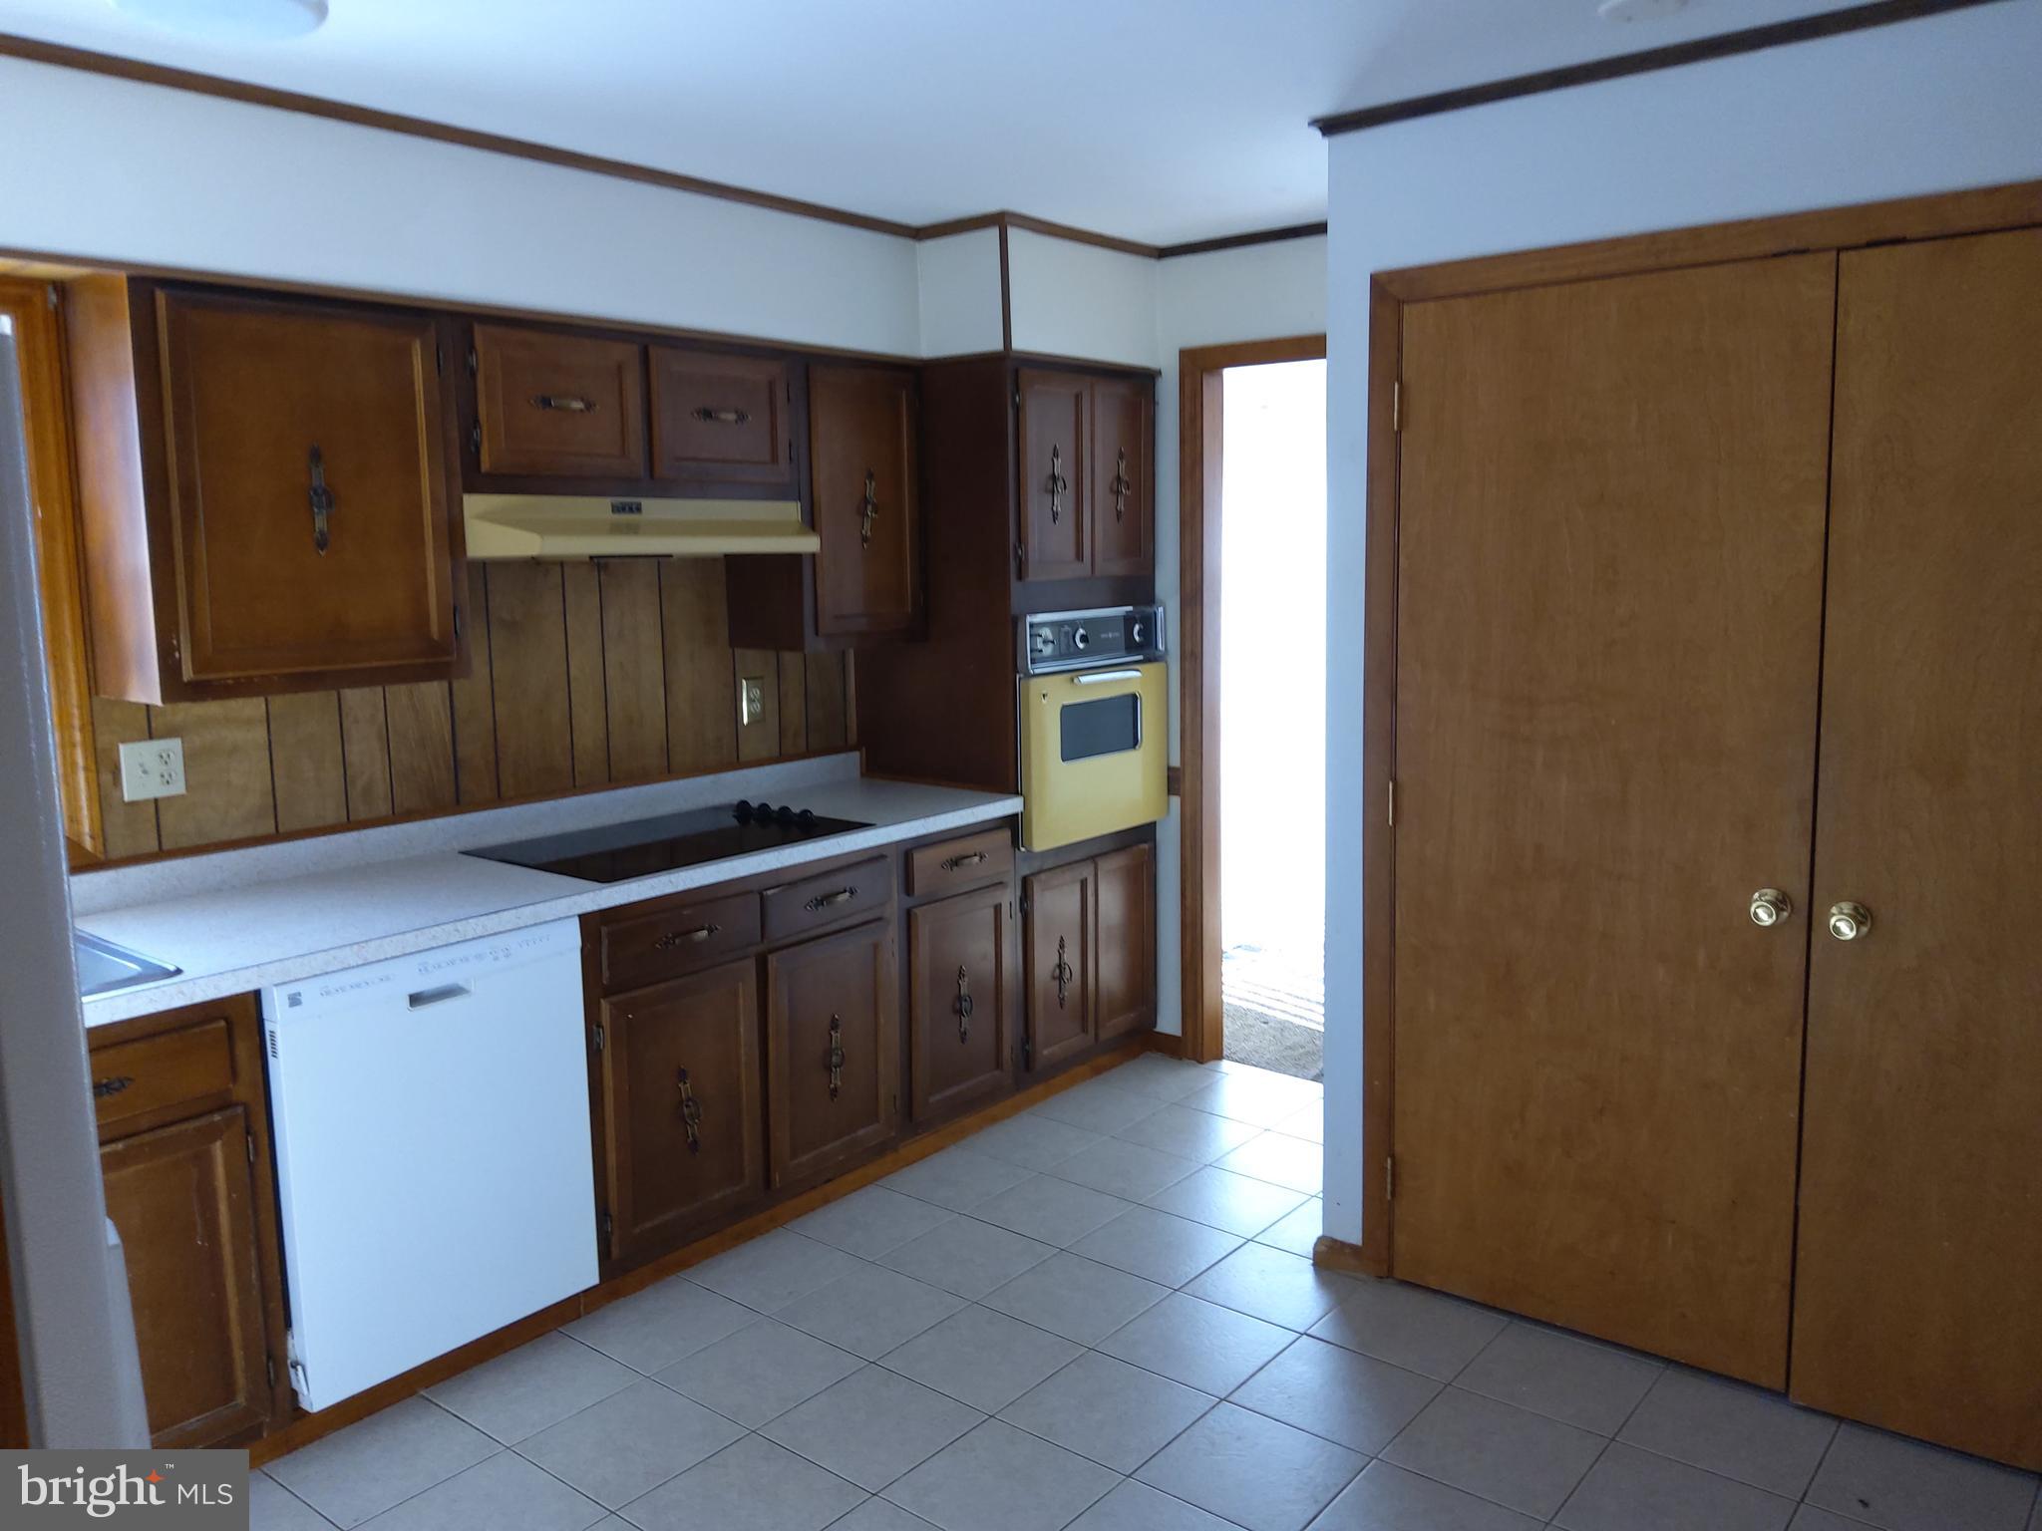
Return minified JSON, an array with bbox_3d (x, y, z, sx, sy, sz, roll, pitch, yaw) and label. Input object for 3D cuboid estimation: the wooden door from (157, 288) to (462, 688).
[{"bbox_3d":[-1.331,-0.515,2.899,0.022,0.676,0.522,5,10,39],"label":"wooden door"}]

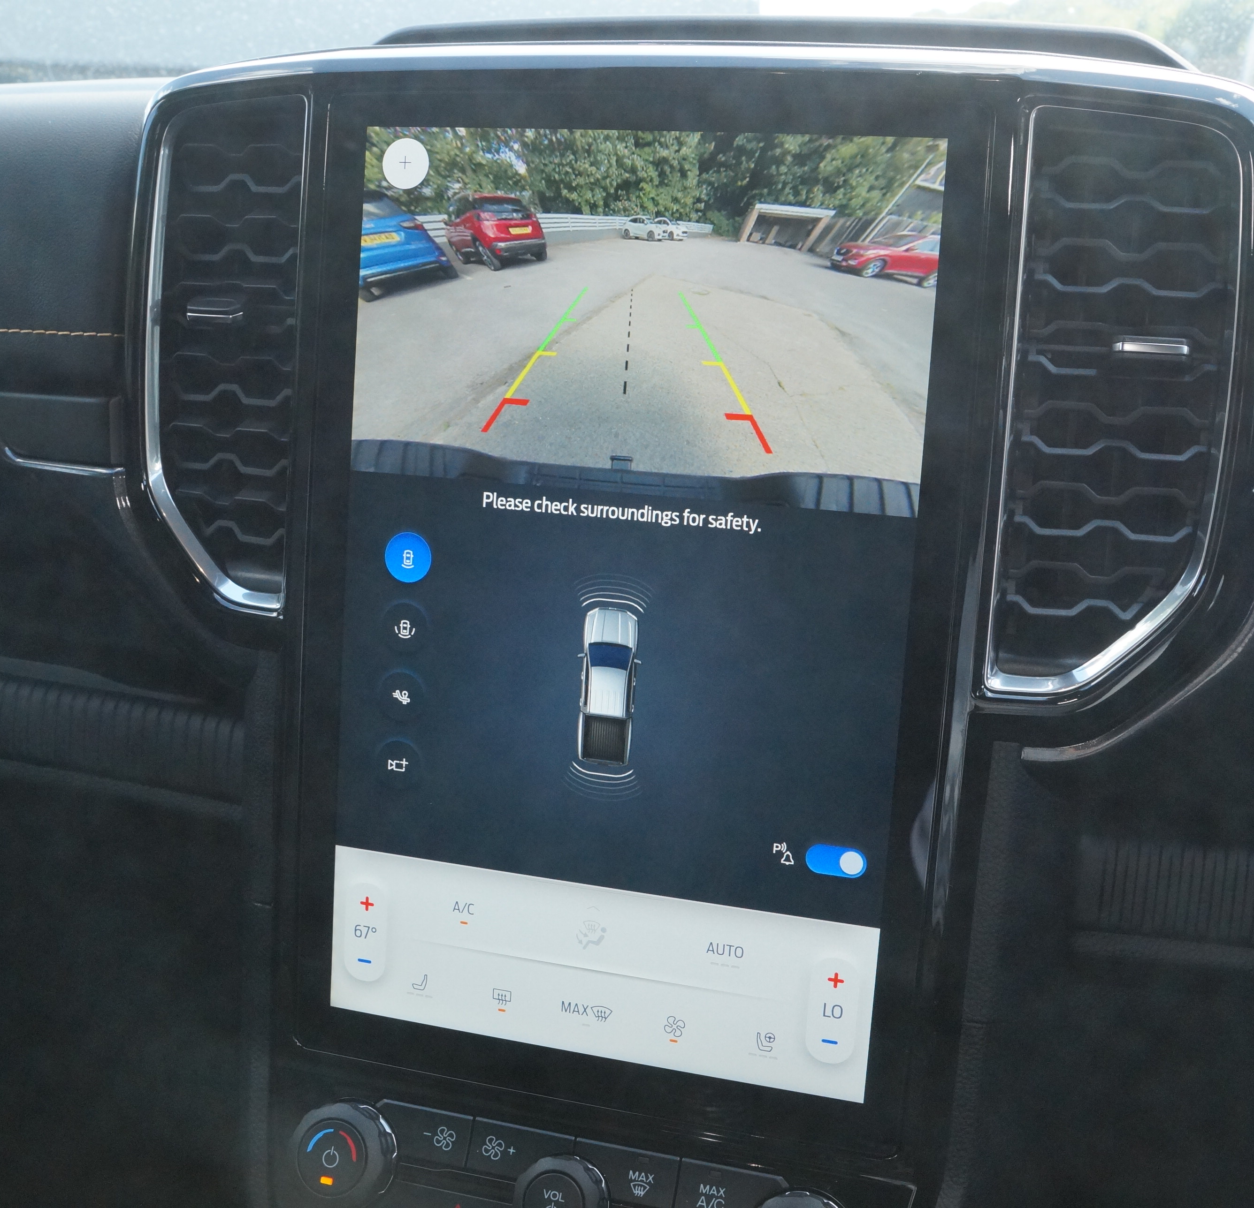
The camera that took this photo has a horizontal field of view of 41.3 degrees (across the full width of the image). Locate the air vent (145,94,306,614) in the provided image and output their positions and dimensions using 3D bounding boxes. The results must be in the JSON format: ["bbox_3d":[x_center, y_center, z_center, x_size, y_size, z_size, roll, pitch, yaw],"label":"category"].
[{"bbox_3d":[-0.118,-0.074,0.503,0.056,0.151,0.028,7,8,21],"label":"air vent"}]

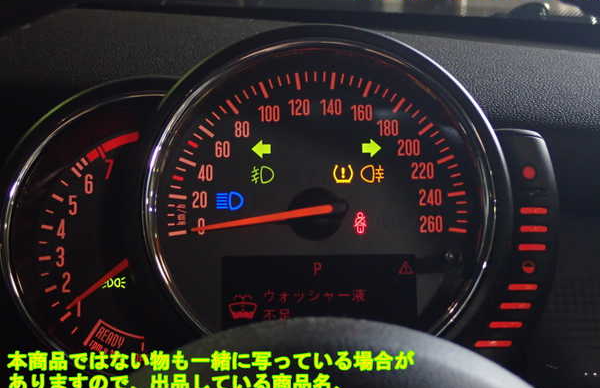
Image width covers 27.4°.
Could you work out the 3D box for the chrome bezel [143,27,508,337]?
[{"bbox_3d":[0.008,0.003,0.453,0.133,0.133,0.030,0,-17,-1],"label":"chrome bezel"}]

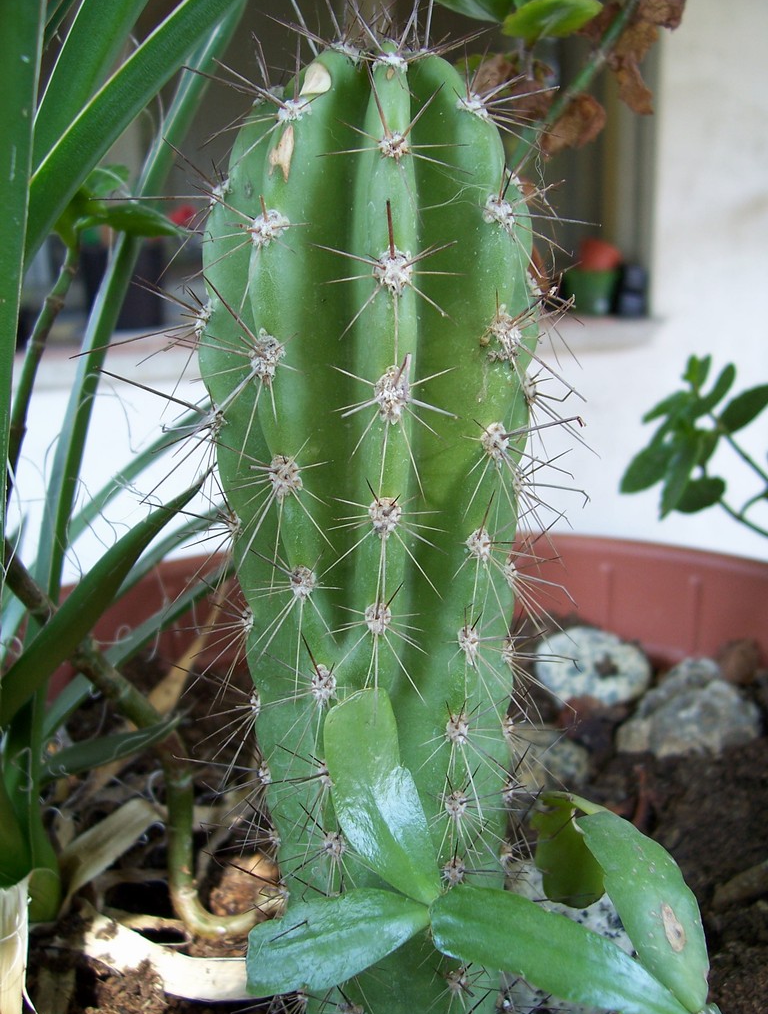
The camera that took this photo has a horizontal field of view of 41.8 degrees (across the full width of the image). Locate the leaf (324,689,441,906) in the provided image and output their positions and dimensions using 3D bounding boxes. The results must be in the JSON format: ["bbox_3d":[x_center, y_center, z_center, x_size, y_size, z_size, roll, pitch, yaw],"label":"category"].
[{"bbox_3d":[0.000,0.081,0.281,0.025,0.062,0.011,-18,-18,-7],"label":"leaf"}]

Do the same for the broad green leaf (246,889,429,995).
[{"bbox_3d":[-0.012,0.117,0.270,0.049,0.011,0.025,-11,54,-8],"label":"broad green leaf"}]

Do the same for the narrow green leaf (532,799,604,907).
[{"bbox_3d":[0.057,0.105,0.305,0.022,0.034,0.009,4,6,6],"label":"narrow green leaf"}]

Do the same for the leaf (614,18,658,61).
[{"bbox_3d":[0.094,-0.174,0.375,0.013,0.016,0.008,-26,12,8],"label":"leaf"}]

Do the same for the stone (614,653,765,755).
[{"bbox_3d":[0.170,0.111,0.560,0.074,0.043,0.055,-2,14,1],"label":"stone"}]

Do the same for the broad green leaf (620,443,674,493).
[{"bbox_3d":[0.135,-0.020,0.515,0.037,0.007,0.017,-39,71,-15],"label":"broad green leaf"}]

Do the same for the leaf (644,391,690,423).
[{"bbox_3d":[0.146,-0.052,0.520,0.029,0.008,0.012,-44,22,-21],"label":"leaf"}]

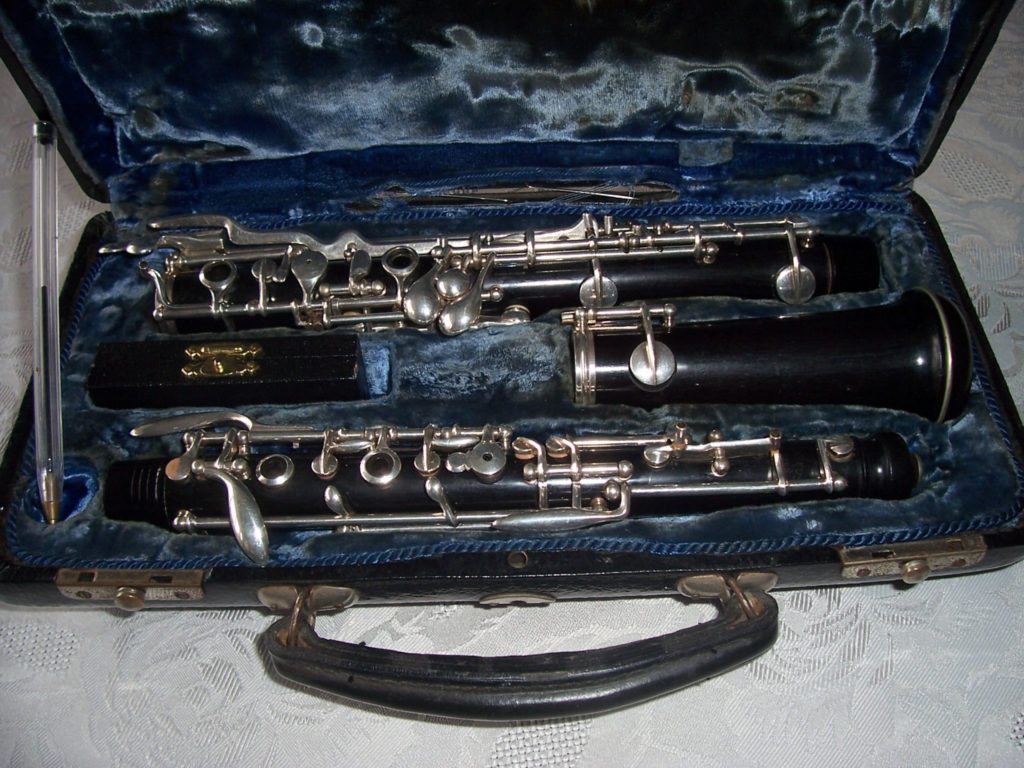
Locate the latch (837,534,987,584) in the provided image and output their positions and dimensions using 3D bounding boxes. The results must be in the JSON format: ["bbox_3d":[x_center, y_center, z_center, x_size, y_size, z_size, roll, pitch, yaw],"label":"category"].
[{"bbox_3d":[0.114,0.051,0.286,0.041,0.009,0.010,-3,51,-2],"label":"latch"}]

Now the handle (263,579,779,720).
[{"bbox_3d":[0.003,0.075,0.283,0.145,0.018,0.035,-1,51,0],"label":"handle"}]

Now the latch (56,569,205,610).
[{"bbox_3d":[-0.107,0.059,0.284,0.041,0.009,0.010,-1,51,0],"label":"latch"}]

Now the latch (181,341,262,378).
[{"bbox_3d":[-0.096,-0.009,0.332,0.025,0.004,0.014,-1,51,0],"label":"latch"}]

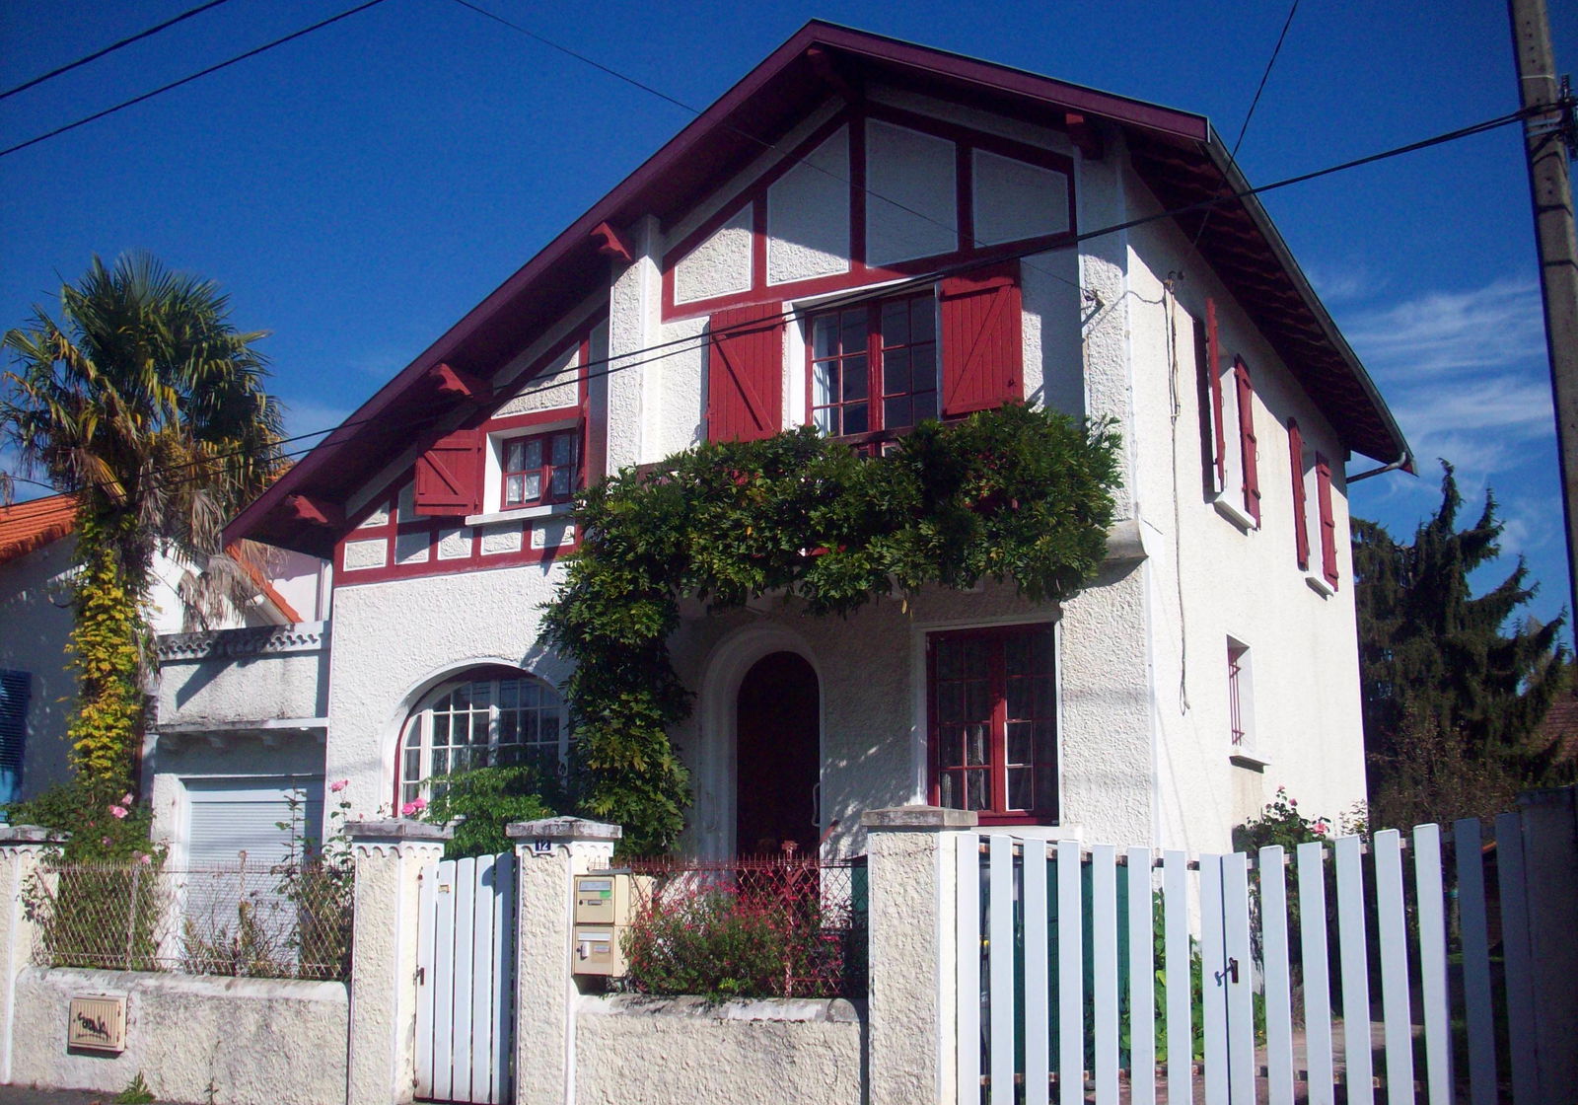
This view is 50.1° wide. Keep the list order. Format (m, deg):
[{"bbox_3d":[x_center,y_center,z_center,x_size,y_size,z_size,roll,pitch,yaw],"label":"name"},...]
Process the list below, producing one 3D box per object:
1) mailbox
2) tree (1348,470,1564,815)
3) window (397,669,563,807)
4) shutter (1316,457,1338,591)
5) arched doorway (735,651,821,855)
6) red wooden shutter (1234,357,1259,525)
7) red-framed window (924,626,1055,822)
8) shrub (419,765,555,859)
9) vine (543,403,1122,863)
[{"bbox_3d":[-1.075,2.248,10.231,0.298,0.603,0.390,-6,-13,27],"label":"mailbox"},{"bbox_3d":[11.465,2.701,29.006,3.800,8.750,3.800,-6,-13,27],"label":"tree"},{"bbox_3d":[-2.840,1.861,16.046,2.260,1.570,0.150,-6,-13,27],"label":"window"},{"bbox_3d":[6.528,-0.354,20.462,0.060,1.530,0.680,-6,-13,27],"label":"shutter"},{"bbox_3d":[-0.071,2.036,14.658,0.900,2.370,0.110,-6,-13,27],"label":"arched doorway"},{"bbox_3d":[4.588,-1.083,16.826,0.060,1.550,0.670,-6,-13,27],"label":"red wooden shutter"},{"bbox_3d":[1.660,1.406,13.767,1.170,1.620,0.120,-6,-13,27],"label":"red-framed window"},{"bbox_3d":[-2.471,2.810,13.910,1.280,2.080,1.100,-6,-13,27],"label":"shrub"},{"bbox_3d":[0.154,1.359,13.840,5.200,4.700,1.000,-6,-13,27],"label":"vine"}]

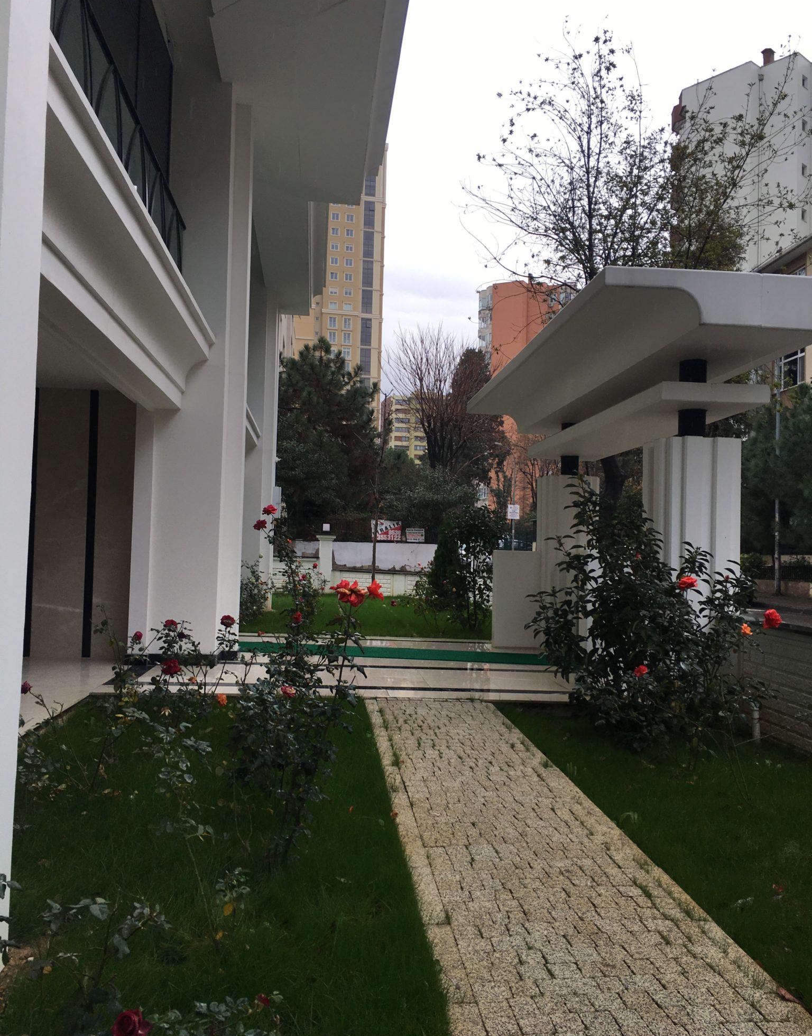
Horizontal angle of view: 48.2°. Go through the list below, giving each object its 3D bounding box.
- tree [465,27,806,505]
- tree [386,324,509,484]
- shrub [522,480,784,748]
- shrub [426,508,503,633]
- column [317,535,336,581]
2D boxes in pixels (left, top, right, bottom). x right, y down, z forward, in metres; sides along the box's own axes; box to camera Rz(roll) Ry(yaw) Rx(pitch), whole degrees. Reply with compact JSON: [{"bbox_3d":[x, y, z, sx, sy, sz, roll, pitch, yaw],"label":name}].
[{"bbox_3d":[3.714,-2.870,15.000,5.400,10.000,5.100,2,-2,-5],"label":"tree"},{"bbox_3d":[1.628,-2.506,36.000,4.800,9.600,4.600,2,-2,-5],"label":"tree"},{"bbox_3d":[2.030,0.785,7.650,1.920,2.120,1.650,2,-2,-5],"label":"shrub"},{"bbox_3d":[1.078,0.908,16.400,1.380,2.200,1.300,2,-2,-5],"label":"shrub"},{"bbox_3d":[-2.274,1.350,25.800,0.520,1.660,0.520,2,-2,-5],"label":"column"}]

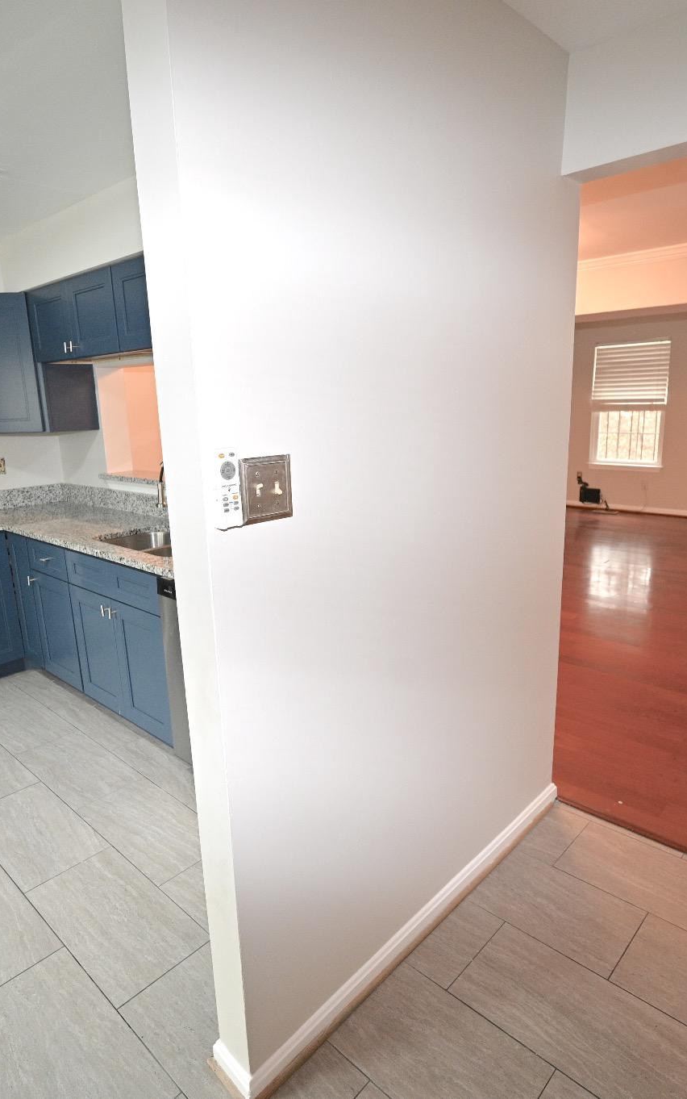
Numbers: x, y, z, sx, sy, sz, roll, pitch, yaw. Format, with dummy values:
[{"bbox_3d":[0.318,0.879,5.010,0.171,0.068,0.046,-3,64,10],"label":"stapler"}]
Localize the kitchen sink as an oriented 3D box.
[{"bbox_3d":[-0.800,0.080,3.035,0.740,0.202,0.405,10,18,42],"label":"kitchen sink"}]

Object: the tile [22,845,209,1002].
[{"bbox_3d":[-0.699,1.123,1.962,0.600,0.010,0.300,10,17,42],"label":"tile"}]

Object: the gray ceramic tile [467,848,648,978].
[{"bbox_3d":[0.640,1.094,1.975,0.460,0.010,0.307,10,18,42],"label":"gray ceramic tile"}]

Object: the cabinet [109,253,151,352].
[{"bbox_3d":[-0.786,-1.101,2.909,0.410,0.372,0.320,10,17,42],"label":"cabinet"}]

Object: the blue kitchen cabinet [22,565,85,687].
[{"bbox_3d":[-1.296,0.364,3.550,0.460,0.585,0.583,10,17,42],"label":"blue kitchen cabinet"}]

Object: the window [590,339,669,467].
[{"bbox_3d":[3.571,-1.789,8.035,0.916,1.531,0.100,10,18,42],"label":"window"}]

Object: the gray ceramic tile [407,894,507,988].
[{"bbox_3d":[0.319,1.121,1.840,0.154,0.010,0.304,10,17,42],"label":"gray ceramic tile"}]

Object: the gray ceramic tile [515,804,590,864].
[{"bbox_3d":[0.739,1.017,2.293,0.156,0.010,0.307,10,18,42],"label":"gray ceramic tile"}]

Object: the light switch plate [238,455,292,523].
[{"bbox_3d":[-0.146,-0.117,1.256,0.020,0.125,0.128,10,18,42],"label":"light switch plate"}]

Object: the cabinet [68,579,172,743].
[{"bbox_3d":[-0.824,0.449,3.118,0.830,0.580,0.583,10,17,42],"label":"cabinet"}]

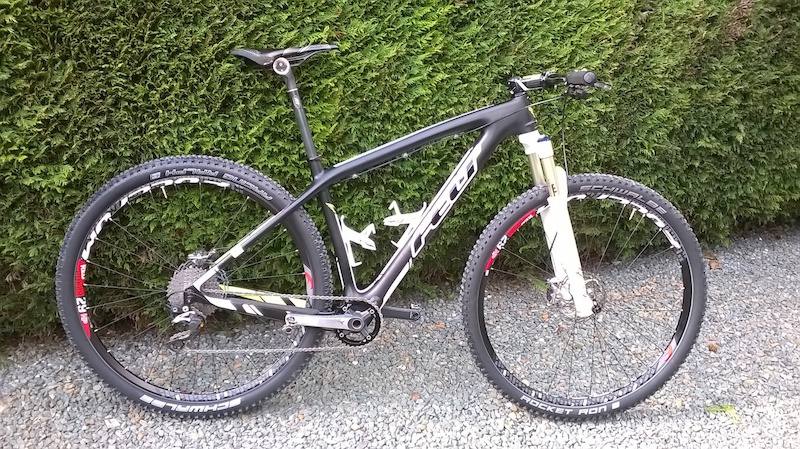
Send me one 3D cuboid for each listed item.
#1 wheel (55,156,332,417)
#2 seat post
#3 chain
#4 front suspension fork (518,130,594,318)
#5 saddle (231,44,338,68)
[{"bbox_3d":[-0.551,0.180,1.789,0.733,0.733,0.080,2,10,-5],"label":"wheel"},{"bbox_3d":[-0.271,-0.273,1.734,0.050,0.345,0.043,-14,11,-2],"label":"seat post"},{"bbox_3d":[-0.315,0.266,1.769,0.552,0.174,0.025,2,10,-5],"label":"chain"},{"bbox_3d":[0.440,-0.001,1.842,0.100,0.540,0.168,-16,11,-2],"label":"front suspension fork"},{"bbox_3d":[-0.298,-0.438,1.703,0.277,0.066,0.135,2,10,-5],"label":"saddle"}]

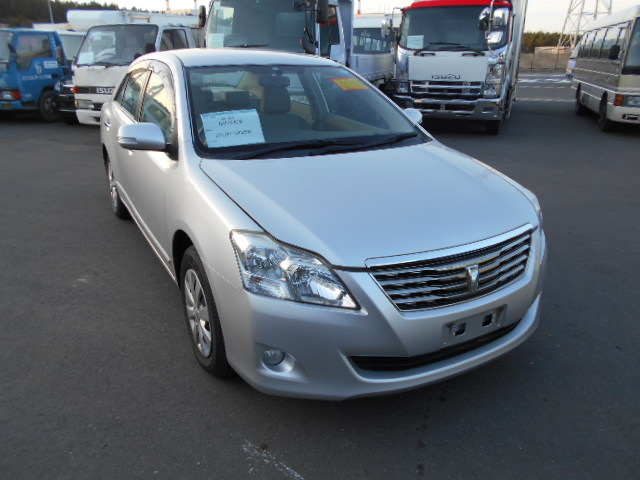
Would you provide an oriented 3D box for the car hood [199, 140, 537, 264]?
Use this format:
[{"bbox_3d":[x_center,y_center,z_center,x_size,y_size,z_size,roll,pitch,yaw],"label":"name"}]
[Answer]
[{"bbox_3d":[0.291,-0.222,2.197,1.480,0.300,1.030,-11,23,-27],"label":"car hood"}]

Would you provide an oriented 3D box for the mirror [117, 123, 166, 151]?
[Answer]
[{"bbox_3d":[-0.928,-0.541,2.495,0.240,0.160,0.150,-11,23,-27],"label":"mirror"}]

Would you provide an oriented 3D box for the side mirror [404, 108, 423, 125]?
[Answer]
[{"bbox_3d":[0.600,-0.832,3.297,0.240,0.160,0.150,-11,23,-27],"label":"side mirror"}]

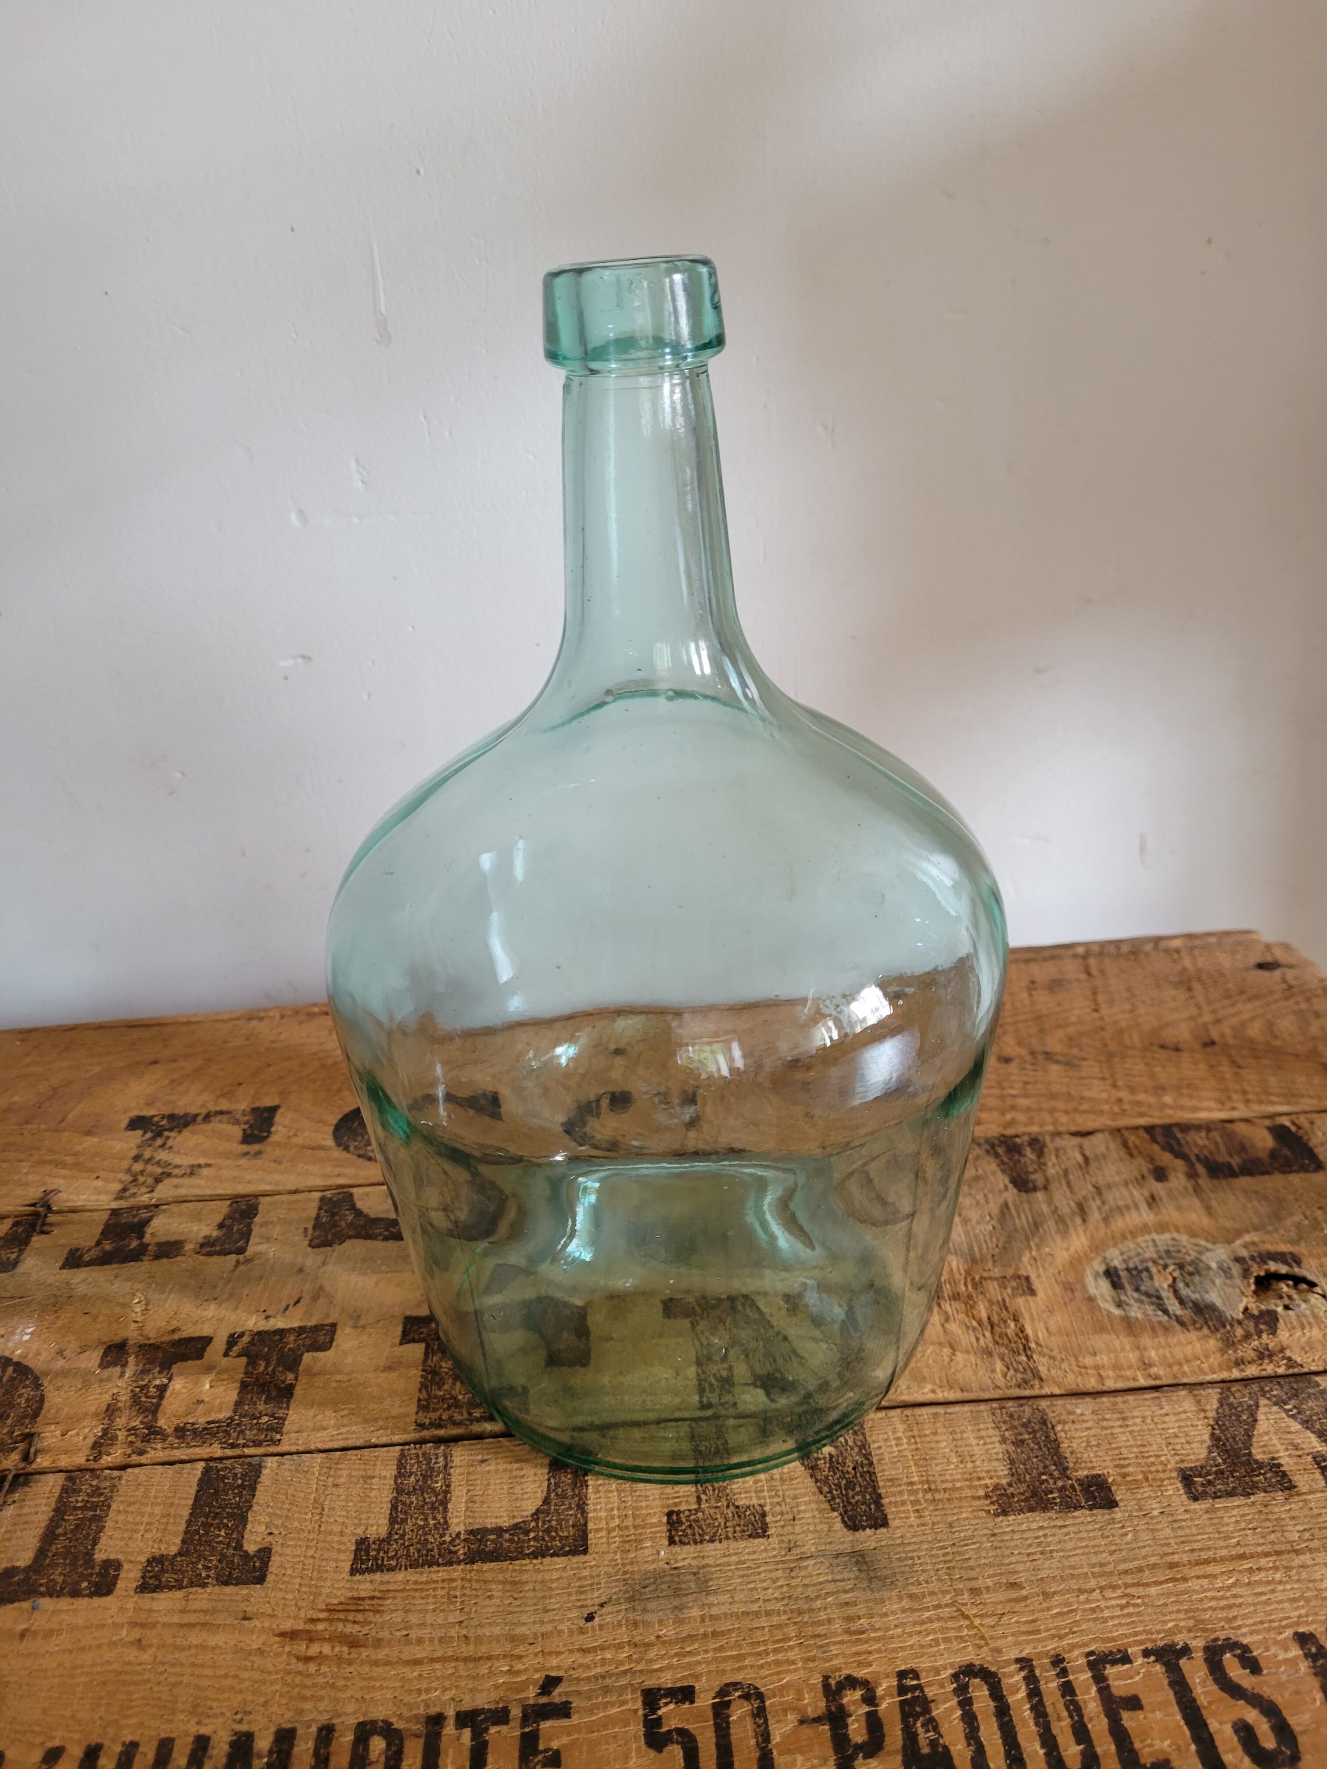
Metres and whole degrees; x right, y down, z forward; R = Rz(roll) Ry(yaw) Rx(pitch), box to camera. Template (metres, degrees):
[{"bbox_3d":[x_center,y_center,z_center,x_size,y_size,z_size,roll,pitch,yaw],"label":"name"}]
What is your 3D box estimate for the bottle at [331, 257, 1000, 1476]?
[{"bbox_3d":[0.000,-0.003,0.371,0.188,0.310,0.188,-3,27,0],"label":"bottle"}]

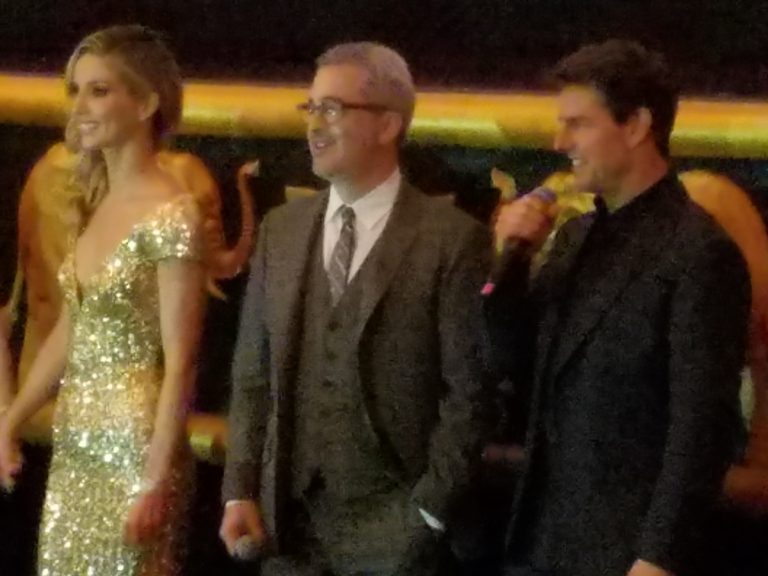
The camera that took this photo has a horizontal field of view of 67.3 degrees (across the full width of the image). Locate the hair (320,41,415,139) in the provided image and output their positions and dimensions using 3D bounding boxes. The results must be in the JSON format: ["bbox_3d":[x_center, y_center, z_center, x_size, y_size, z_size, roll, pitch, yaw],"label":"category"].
[{"bbox_3d":[-0.033,-0.368,1.070,0.190,0.170,0.165,6,-6,-40],"label":"hair"}]

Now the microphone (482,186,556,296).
[{"bbox_3d":[0.238,-0.083,1.030,0.050,0.240,0.050,28,-12,16],"label":"microphone"}]

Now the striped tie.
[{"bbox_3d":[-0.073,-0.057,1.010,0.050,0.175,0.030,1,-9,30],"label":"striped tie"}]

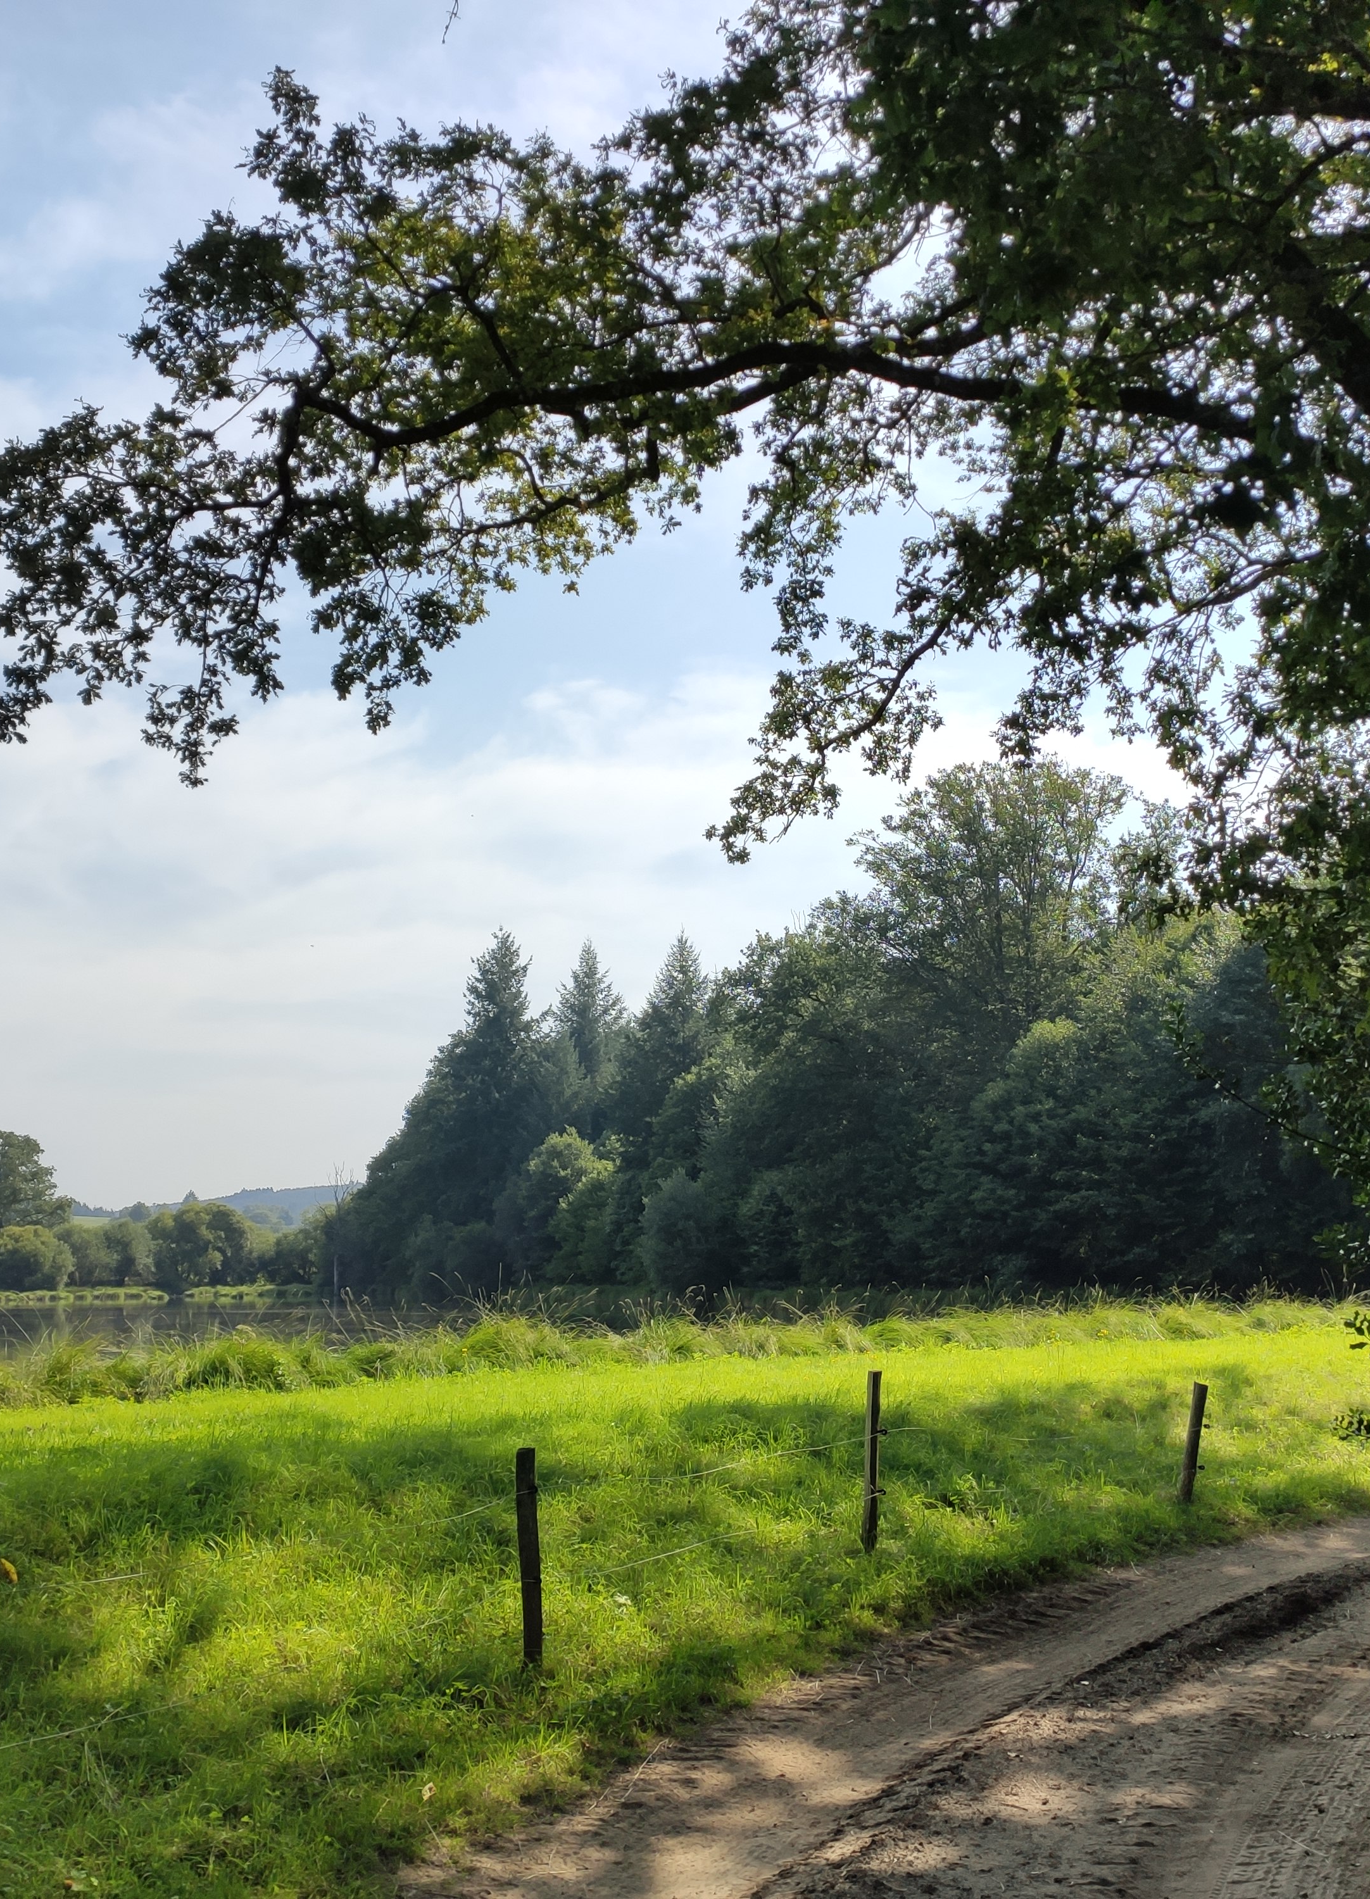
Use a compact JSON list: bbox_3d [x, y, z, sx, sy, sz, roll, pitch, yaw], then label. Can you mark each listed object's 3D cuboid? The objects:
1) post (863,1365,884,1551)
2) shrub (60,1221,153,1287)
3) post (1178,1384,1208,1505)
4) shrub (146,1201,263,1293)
[{"bbox_3d":[1.175,3.202,11.889,0.080,1.099,0.080,2,-9,6],"label":"post"},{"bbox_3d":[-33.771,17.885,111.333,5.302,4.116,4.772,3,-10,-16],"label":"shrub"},{"bbox_3d":[4.303,4.175,16.079,0.110,0.998,0.110,7,-10,17],"label":"post"},{"bbox_3d":[-26.989,16.832,107.406,6.259,5.022,5.633,2,-10,-14],"label":"shrub"}]

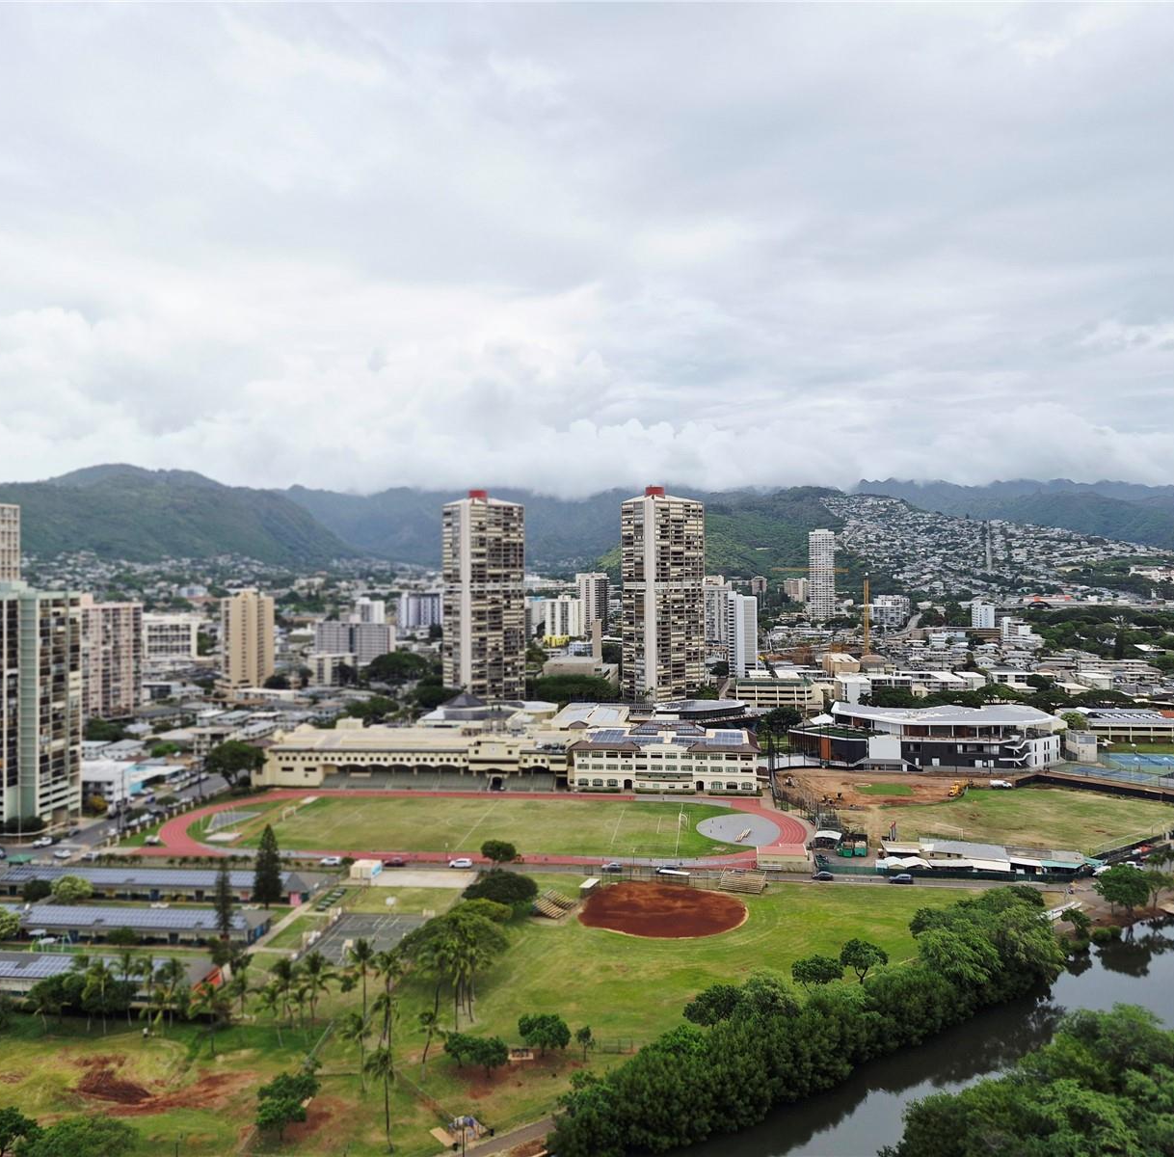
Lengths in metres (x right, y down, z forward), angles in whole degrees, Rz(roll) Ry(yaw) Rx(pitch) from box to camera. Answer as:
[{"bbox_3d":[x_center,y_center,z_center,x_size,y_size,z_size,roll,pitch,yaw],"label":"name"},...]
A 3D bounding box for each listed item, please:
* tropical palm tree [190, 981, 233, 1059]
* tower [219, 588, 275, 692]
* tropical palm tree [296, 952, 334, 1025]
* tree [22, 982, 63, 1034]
[{"bbox_3d":[-53.290,62.440,145.500,6.000,10.780,6.000,0,0,0],"label":"tropical palm tree"},{"bbox_3d":[-200.620,37.750,607.650,24.500,62.500,24.500,0,0,-30],"label":"tower"},{"bbox_3d":[-40.279,60.685,151.580,5.520,11.050,5.520,0,0,6],"label":"tropical palm tree"},{"bbox_3d":[-79.831,62.964,150.213,5.830,7.060,5.830,0,0,6],"label":"tree"}]

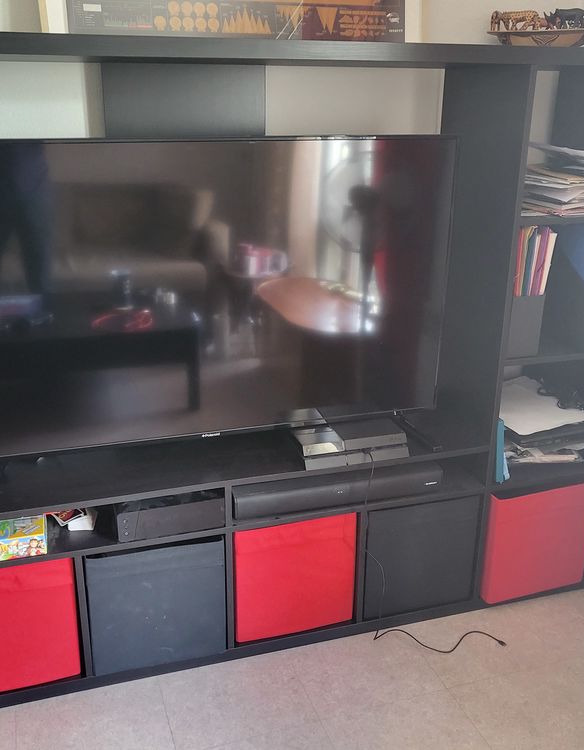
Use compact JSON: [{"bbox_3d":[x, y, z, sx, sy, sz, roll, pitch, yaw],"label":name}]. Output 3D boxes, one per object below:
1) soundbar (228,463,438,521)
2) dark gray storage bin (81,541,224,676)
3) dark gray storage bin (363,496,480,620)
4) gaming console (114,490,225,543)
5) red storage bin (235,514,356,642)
[{"bbox_3d":[0.117,0.286,1.937,0.560,0.072,0.090,-5,21,-15],"label":"soundbar"},{"bbox_3d":[-0.376,0.504,1.997,0.328,0.330,0.375,-6,21,-16],"label":"dark gray storage bin"},{"bbox_3d":[0.297,0.436,2.200,0.330,0.333,0.375,-6,21,-16],"label":"dark gray storage bin"},{"bbox_3d":[-0.315,0.302,1.869,0.252,0.077,0.230,-6,21,-16],"label":"gaming console"},{"bbox_3d":[-0.044,0.467,2.109,0.328,0.330,0.375,-6,21,-16],"label":"red storage bin"}]

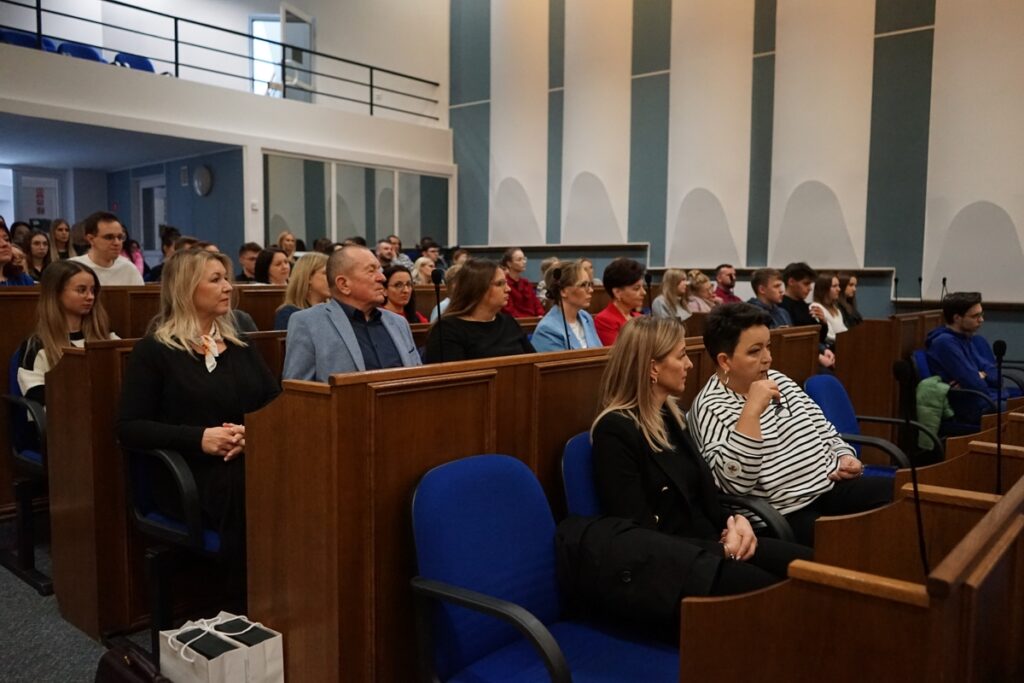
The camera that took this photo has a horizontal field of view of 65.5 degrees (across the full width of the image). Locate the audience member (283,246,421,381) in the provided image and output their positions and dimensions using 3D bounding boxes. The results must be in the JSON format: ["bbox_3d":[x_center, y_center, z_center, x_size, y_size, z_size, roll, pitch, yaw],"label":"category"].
[{"bbox_3d":[-0.417,0.306,3.041,0.750,1.320,0.540,5,7,41],"label":"audience member"}]

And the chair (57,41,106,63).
[{"bbox_3d":[-4.680,-2.888,8.647,0.600,0.910,0.600,5,7,42],"label":"chair"}]

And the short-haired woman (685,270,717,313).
[{"bbox_3d":[1.629,0.018,6.574,0.480,1.200,0.720,-5,7,-43],"label":"short-haired woman"}]

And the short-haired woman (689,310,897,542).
[{"bbox_3d":[1.014,0.485,2.659,0.600,1.210,0.750,-5,7,-43],"label":"short-haired woman"}]

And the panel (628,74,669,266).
[{"bbox_3d":[1.607,-1.996,9.335,0.522,2.227,0.050,5,7,39],"label":"panel"}]

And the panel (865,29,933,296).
[{"bbox_3d":[3.707,-1.679,7.638,0.517,2.485,0.050,5,7,39],"label":"panel"}]

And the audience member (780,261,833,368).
[{"bbox_3d":[2.099,0.103,5.573,0.520,1.300,0.750,-5,7,-43],"label":"audience member"}]

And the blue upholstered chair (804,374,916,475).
[{"bbox_3d":[1.460,0.597,3.107,0.600,0.910,0.600,-5,7,-45],"label":"blue upholstered chair"}]

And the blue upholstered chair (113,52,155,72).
[{"bbox_3d":[-4.281,-2.930,9.133,0.600,0.910,0.600,5,7,42],"label":"blue upholstered chair"}]

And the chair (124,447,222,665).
[{"bbox_3d":[-0.891,0.553,2.673,0.590,0.910,0.590,5,7,39],"label":"chair"}]

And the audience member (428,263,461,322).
[{"bbox_3d":[-0.247,0.179,4.602,0.720,1.220,0.480,5,7,42],"label":"audience member"}]

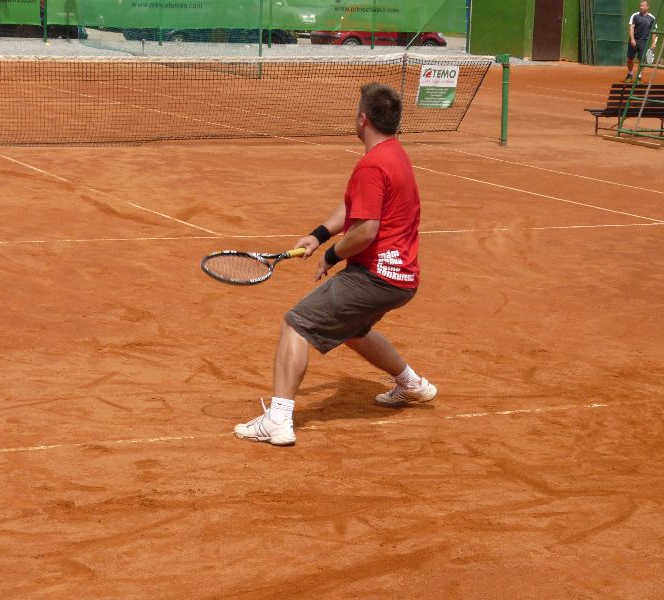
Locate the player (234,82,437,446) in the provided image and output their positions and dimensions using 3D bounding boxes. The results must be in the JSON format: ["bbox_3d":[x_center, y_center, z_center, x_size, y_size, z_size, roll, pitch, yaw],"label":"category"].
[{"bbox_3d":[0.070,-0.205,8.170,0.720,1.480,1.120,7,11,26],"label":"player"}]

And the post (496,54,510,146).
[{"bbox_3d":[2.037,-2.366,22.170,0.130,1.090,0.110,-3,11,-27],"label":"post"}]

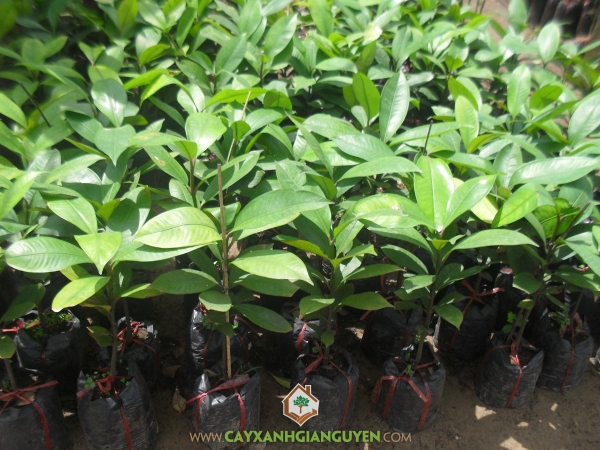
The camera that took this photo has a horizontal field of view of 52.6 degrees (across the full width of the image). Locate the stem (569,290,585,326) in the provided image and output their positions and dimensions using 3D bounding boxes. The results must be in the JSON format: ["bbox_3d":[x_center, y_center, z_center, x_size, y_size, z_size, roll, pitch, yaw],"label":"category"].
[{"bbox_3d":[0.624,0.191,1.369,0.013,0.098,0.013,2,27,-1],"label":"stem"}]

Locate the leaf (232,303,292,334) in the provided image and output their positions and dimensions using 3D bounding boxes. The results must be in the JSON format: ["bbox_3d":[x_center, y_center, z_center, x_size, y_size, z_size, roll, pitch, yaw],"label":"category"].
[{"bbox_3d":[-0.073,0.174,1.144,0.121,0.018,0.050,20,49,12],"label":"leaf"}]

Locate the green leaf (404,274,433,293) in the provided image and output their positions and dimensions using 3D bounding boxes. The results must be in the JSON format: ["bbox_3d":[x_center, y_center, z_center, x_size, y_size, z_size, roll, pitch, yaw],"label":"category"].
[{"bbox_3d":[0.225,0.111,1.151,0.075,0.018,0.040,-19,48,-24],"label":"green leaf"}]

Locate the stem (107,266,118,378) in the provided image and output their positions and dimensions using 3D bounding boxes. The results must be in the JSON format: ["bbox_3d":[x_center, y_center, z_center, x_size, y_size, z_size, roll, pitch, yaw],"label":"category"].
[{"bbox_3d":[-0.428,0.226,1.383,0.020,0.320,0.020,6,28,-3],"label":"stem"}]

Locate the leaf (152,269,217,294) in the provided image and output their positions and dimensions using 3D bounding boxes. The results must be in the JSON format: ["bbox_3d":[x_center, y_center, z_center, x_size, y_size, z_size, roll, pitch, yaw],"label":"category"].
[{"bbox_3d":[-0.219,0.107,1.150,0.128,0.022,0.060,-2,41,-4],"label":"leaf"}]

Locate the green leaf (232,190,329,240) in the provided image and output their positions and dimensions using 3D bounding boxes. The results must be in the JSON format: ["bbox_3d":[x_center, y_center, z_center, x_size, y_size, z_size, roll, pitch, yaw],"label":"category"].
[{"bbox_3d":[-0.034,-0.021,1.109,0.191,0.030,0.075,-18,48,-9],"label":"green leaf"}]

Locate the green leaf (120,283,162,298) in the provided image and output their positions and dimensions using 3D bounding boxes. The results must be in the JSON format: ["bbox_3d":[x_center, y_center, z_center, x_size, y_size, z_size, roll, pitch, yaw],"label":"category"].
[{"bbox_3d":[-0.309,0.130,1.190,0.100,0.030,0.050,0,25,-9],"label":"green leaf"}]

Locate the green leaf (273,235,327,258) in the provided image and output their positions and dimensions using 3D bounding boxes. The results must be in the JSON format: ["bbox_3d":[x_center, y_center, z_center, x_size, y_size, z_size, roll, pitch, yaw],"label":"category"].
[{"bbox_3d":[-0.001,0.041,1.160,0.114,0.018,0.045,20,6,-10],"label":"green leaf"}]

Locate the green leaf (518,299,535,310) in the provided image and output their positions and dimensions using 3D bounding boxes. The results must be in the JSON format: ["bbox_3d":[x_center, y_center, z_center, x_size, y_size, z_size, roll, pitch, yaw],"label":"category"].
[{"bbox_3d":[0.468,0.164,1.252,0.035,0.009,0.024,-6,46,-8],"label":"green leaf"}]

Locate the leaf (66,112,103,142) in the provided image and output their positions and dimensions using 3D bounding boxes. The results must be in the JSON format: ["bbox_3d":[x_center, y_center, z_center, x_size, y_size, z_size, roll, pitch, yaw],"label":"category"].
[{"bbox_3d":[-0.521,-0.235,1.480,0.125,0.030,0.060,12,37,14],"label":"leaf"}]

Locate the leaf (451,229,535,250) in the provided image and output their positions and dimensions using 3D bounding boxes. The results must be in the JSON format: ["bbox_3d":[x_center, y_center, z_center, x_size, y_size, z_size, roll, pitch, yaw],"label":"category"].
[{"bbox_3d":[0.363,0.033,1.145,0.165,0.030,0.055,0,31,-3],"label":"leaf"}]

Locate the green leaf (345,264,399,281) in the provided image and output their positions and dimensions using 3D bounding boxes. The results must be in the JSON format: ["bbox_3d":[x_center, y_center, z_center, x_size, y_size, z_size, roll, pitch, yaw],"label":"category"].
[{"bbox_3d":[0.156,0.103,1.320,0.135,0.030,0.050,-5,26,-19],"label":"green leaf"}]

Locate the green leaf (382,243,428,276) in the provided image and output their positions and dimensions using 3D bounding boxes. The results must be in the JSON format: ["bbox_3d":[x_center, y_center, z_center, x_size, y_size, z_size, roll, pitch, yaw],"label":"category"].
[{"bbox_3d":[0.245,0.078,1.410,0.125,0.025,0.045,36,50,11],"label":"green leaf"}]

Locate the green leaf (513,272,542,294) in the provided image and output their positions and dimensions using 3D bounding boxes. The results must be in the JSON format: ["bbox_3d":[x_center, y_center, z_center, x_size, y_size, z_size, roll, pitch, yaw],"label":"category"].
[{"bbox_3d":[0.551,0.142,1.475,0.078,0.020,0.055,-11,43,-12],"label":"green leaf"}]

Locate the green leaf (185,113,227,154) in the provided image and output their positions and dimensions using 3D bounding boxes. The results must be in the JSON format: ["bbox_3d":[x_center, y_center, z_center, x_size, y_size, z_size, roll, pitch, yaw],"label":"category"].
[{"bbox_3d":[-0.199,-0.193,1.280,0.080,0.040,0.110,1,35,-1],"label":"green leaf"}]

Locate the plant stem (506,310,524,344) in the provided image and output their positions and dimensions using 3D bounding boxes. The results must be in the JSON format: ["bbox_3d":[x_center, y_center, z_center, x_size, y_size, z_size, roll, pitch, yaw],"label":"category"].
[{"bbox_3d":[0.551,0.258,1.552,0.015,0.110,0.015,8,28,-4],"label":"plant stem"}]

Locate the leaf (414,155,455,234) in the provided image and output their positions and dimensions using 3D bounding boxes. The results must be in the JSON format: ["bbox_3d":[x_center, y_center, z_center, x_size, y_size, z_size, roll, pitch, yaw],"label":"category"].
[{"bbox_3d":[0.301,-0.068,1.360,0.090,0.175,0.030,-4,-17,-1],"label":"leaf"}]

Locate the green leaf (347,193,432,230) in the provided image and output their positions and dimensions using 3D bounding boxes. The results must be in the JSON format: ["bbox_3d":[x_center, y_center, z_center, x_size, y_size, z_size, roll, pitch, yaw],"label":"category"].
[{"bbox_3d":[0.199,-0.032,1.350,0.195,0.035,0.080,8,43,13],"label":"green leaf"}]

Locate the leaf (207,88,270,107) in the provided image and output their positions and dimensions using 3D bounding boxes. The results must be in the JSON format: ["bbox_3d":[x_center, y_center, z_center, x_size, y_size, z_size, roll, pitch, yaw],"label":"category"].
[{"bbox_3d":[-0.165,-0.336,1.600,0.165,0.040,0.055,1,25,-7],"label":"leaf"}]

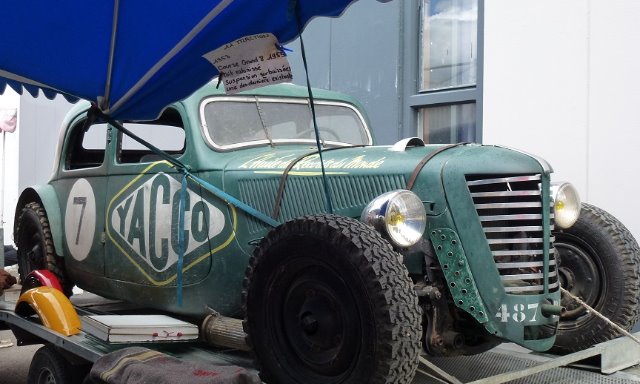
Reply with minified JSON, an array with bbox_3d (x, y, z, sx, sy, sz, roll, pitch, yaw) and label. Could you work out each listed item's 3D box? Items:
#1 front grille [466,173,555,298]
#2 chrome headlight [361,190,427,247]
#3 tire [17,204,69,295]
[{"bbox_3d":[0.781,0.153,2.690,0.540,0.440,0.160,0,1,-38],"label":"front grille"},{"bbox_3d":[0.248,0.094,2.580,0.200,0.200,0.210,0,1,-38],"label":"chrome headlight"},{"bbox_3d":[-1.799,0.413,4.714,0.180,0.710,0.710,0,1,-38],"label":"tire"}]

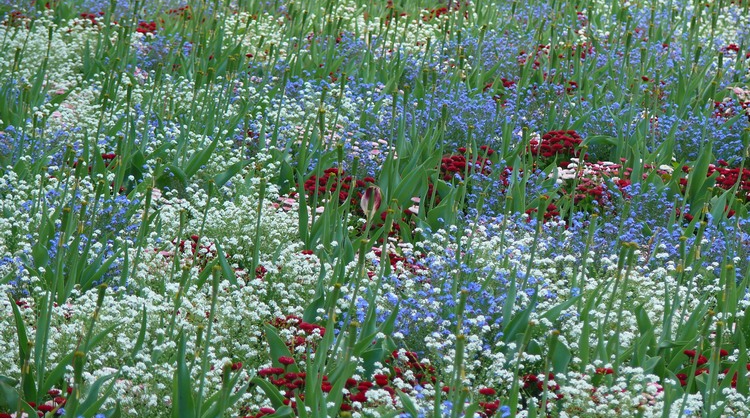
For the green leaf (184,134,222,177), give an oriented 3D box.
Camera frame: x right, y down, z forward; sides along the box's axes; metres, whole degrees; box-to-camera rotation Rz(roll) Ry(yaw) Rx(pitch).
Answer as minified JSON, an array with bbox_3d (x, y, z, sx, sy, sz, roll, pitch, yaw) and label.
[{"bbox_3d":[-0.381,-0.117,10.200,0.032,0.130,0.030,37,6,0],"label":"green leaf"}]

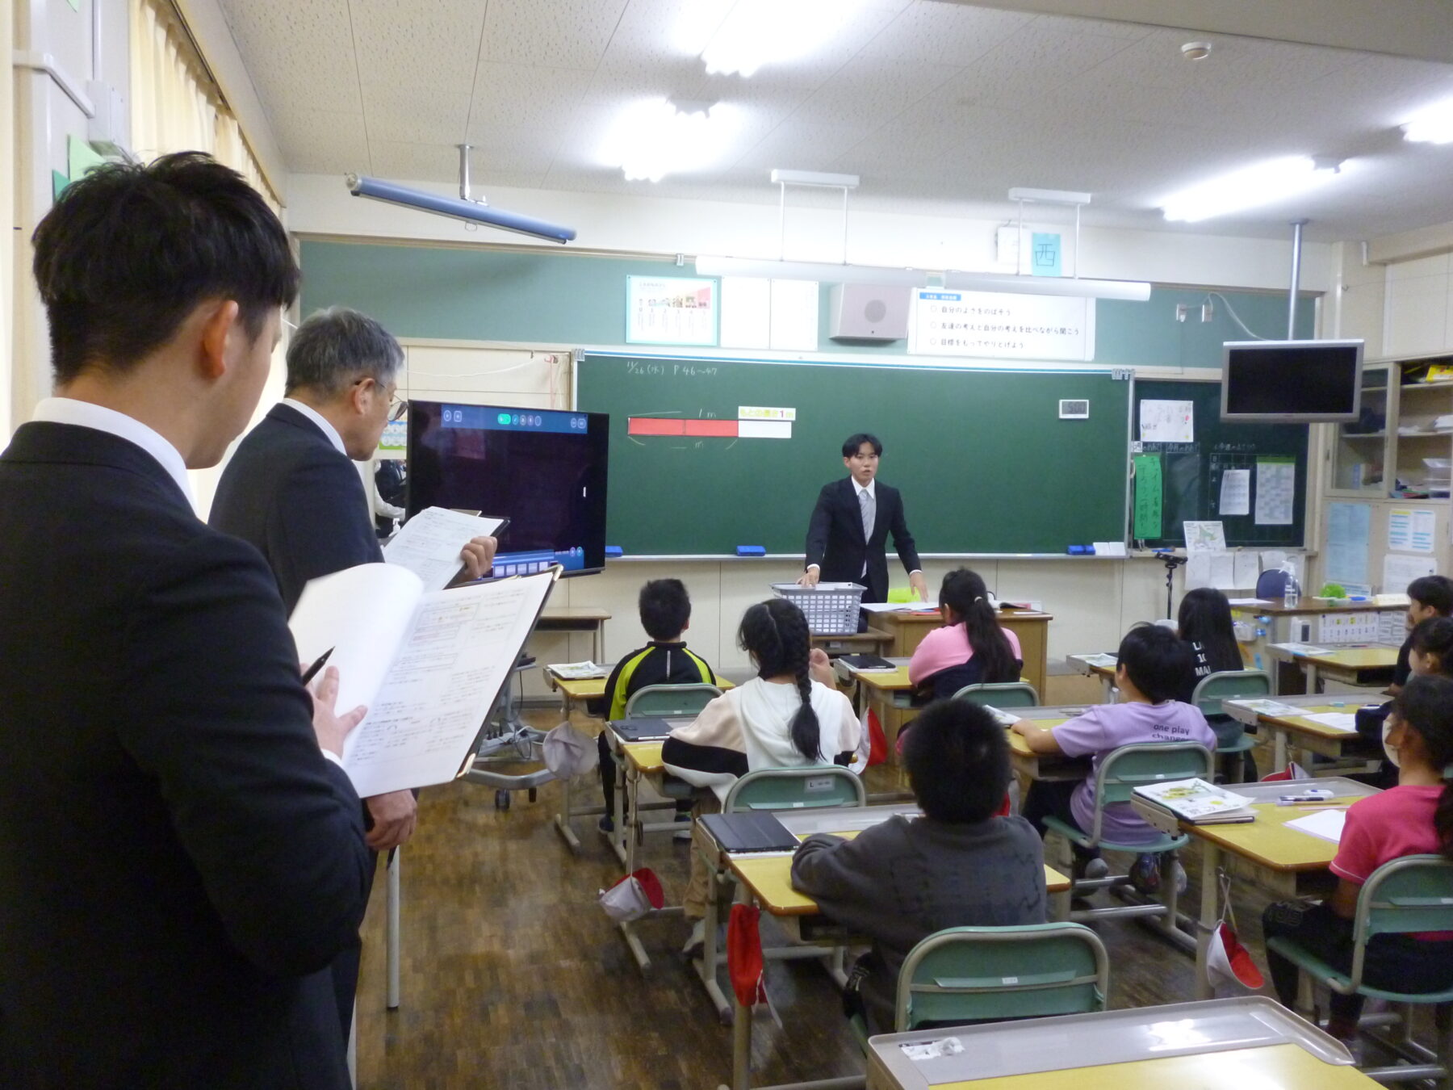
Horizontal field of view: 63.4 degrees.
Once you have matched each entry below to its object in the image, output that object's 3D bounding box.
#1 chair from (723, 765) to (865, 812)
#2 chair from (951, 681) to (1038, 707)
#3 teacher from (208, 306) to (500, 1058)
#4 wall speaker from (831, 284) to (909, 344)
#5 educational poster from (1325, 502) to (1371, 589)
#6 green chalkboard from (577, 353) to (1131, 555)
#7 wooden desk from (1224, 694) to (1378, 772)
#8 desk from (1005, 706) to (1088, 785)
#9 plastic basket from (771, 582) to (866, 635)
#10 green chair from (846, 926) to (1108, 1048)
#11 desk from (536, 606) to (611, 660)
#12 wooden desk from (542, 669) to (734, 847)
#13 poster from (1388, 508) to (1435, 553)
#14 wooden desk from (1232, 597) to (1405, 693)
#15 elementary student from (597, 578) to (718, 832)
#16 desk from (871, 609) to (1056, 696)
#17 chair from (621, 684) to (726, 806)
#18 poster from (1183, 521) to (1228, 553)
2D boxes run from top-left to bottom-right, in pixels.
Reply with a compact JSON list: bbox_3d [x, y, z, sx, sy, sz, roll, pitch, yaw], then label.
[{"bbox_3d":[0.132,0.863,3.119,0.370,0.645,0.430,0,4,-15],"label":"chair"},{"bbox_3d":[0.933,0.790,4.488,0.370,0.645,0.430,0,4,-15],"label":"chair"},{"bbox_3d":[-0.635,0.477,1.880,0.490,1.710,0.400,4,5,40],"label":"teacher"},{"bbox_3d":[0.872,-1.392,7.072,0.430,0.320,0.220,0,4,-13],"label":"wall speaker"},{"bbox_3d":[4.097,-0.006,7.760,0.020,0.530,0.360,0,4,-13],"label":"educational poster"},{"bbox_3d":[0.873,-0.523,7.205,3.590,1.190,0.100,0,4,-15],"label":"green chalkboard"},{"bbox_3d":[2.235,0.906,4.245,0.670,0.600,0.560,0,4,-13],"label":"wooden desk"},{"bbox_3d":[1.189,0.922,3.990,0.700,0.620,0.580,0,5,-15],"label":"desk"},{"bbox_3d":[0.425,0.300,5.679,0.430,0.225,0.300,0,4,-15],"label":"plastic basket"},{"bbox_3d":[0.433,1.003,2.296,0.410,0.720,0.460,0,5,-9],"label":"green chair"},{"bbox_3d":[-0.969,0.679,6.440,0.650,0.630,0.410,0,4,-13],"label":"desk"},{"bbox_3d":[-0.357,0.830,4.722,0.670,0.600,0.560,0,4,-18],"label":"wooden desk"},{"bbox_3d":[4.296,-0.087,7.364,0.010,0.257,0.350,0,5,-15],"label":"poster"},{"bbox_3d":[3.178,0.674,6.361,1.100,0.710,0.680,0,4,-18],"label":"wooden desk"},{"bbox_3d":[-0.261,0.645,4.515,0.440,1.040,0.580,0,5,-15],"label":"elementary student"},{"bbox_3d":[1.096,0.679,5.861,0.840,0.700,0.560,0,4,-15],"label":"desk"},{"bbox_3d":[-0.229,0.826,4.452,0.390,0.690,0.450,0,5,-15],"label":"chair"},{"bbox_3d":[3.237,-0.057,7.937,0.305,0.207,0.010,0,-9,-15],"label":"poster"}]

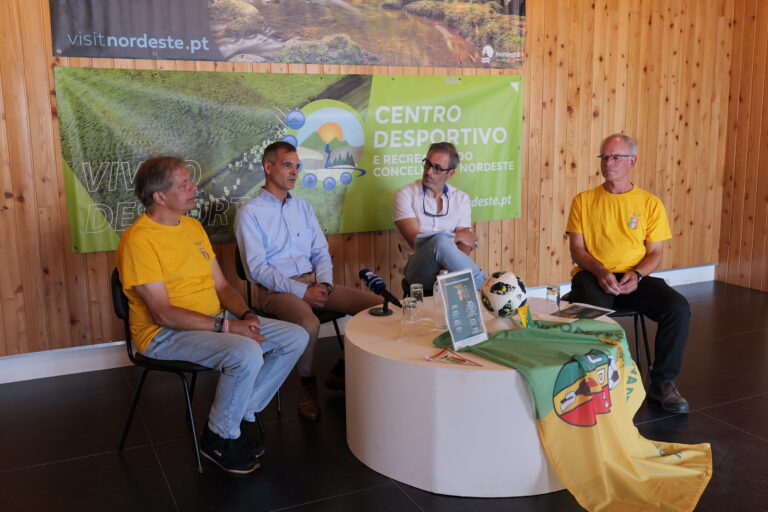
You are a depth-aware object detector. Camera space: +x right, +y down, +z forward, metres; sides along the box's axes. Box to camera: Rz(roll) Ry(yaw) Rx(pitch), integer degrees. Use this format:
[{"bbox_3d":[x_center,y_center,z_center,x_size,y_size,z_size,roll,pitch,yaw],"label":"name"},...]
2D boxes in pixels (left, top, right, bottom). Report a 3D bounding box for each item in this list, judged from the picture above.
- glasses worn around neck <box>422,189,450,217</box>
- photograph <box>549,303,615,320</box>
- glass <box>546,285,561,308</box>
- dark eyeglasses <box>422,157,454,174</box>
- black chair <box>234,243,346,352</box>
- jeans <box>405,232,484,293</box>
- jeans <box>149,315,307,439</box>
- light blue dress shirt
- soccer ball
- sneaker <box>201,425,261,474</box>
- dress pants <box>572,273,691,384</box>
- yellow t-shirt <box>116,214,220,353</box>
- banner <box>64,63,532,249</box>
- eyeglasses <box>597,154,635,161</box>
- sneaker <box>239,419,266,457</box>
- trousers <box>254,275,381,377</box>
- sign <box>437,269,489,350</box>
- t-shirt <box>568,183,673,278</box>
[{"bbox_3d":[0.289,-0.300,4.110,0.140,0.155,0.045,1,-6,4],"label":"glasses worn around neck"},{"bbox_3d":[0.937,0.265,3.507,0.213,0.006,0.279,8,14,41],"label":"photograph"},{"bbox_3d":[0.812,0.197,3.571,0.064,0.095,0.064,-1,10,0],"label":"glass"},{"bbox_3d":[0.303,-0.506,4.169,0.140,0.045,0.140,24,18,24],"label":"dark eyeglasses"},{"bbox_3d":[-0.482,0.319,3.808,0.470,0.810,0.560,-8,12,-36],"label":"black chair"},{"bbox_3d":[0.341,0.202,4.204,0.470,0.660,0.600,-2,10,-5],"label":"jeans"},{"bbox_3d":[-0.676,0.505,3.081,0.620,0.530,0.450,4,11,27],"label":"jeans"},{"bbox_3d":[-0.497,-0.062,3.730,0.420,0.540,0.480,8,13,41],"label":"light blue dress shirt"},{"bbox_3d":[0.554,0.178,3.430,0.214,0.214,0.214,-1,10,0],"label":"soccer ball"},{"bbox_3d":[-0.654,0.789,3.128,0.305,0.125,0.110,8,13,42],"label":"sneaker"},{"bbox_3d":[1.187,0.332,3.762,0.540,0.530,0.620,1,10,8],"label":"dress pants"},{"bbox_3d":[-0.901,0.099,3.150,0.330,0.560,0.470,5,11,29],"label":"yellow t-shirt"},{"bbox_3d":[-0.386,-0.643,4.682,3.000,1.000,0.030,-5,11,-24],"label":"banner"},{"bbox_3d":[1.165,-0.491,3.740,0.140,0.042,0.145,7,13,39],"label":"eyeglasses"},{"bbox_3d":[-0.609,0.771,3.201,0.300,0.118,0.108,9,14,44],"label":"sneaker"},{"bbox_3d":[-0.320,0.321,3.726,0.600,0.500,0.620,-11,14,-44],"label":"trousers"},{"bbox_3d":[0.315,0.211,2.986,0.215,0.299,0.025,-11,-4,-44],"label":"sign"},{"bbox_3d":[1.205,-0.125,3.820,0.520,0.500,0.300,4,11,26],"label":"t-shirt"}]

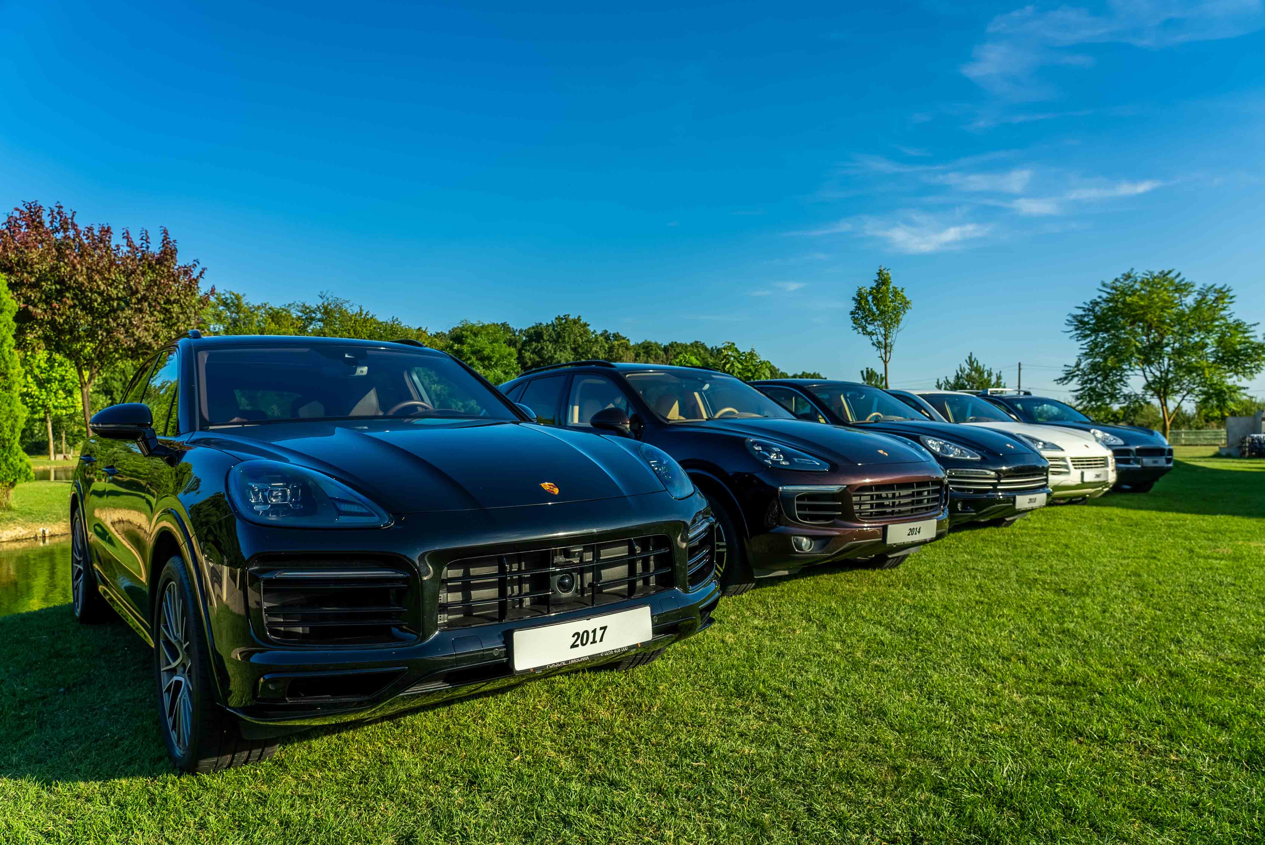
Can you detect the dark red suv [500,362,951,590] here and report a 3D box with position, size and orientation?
[{"bbox_3d":[0.275,0.320,7.219,2.030,1.700,4.865,0,-1,-37],"label":"dark red suv"}]

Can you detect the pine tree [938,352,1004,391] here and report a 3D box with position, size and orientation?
[{"bbox_3d":[12.862,-0.709,31.982,2.900,3.900,2.900,-1,-1,0],"label":"pine tree"}]

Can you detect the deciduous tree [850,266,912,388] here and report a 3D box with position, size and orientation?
[{"bbox_3d":[8.290,-1.950,27.971,2.050,6.430,2.050,-1,-1,0],"label":"deciduous tree"}]

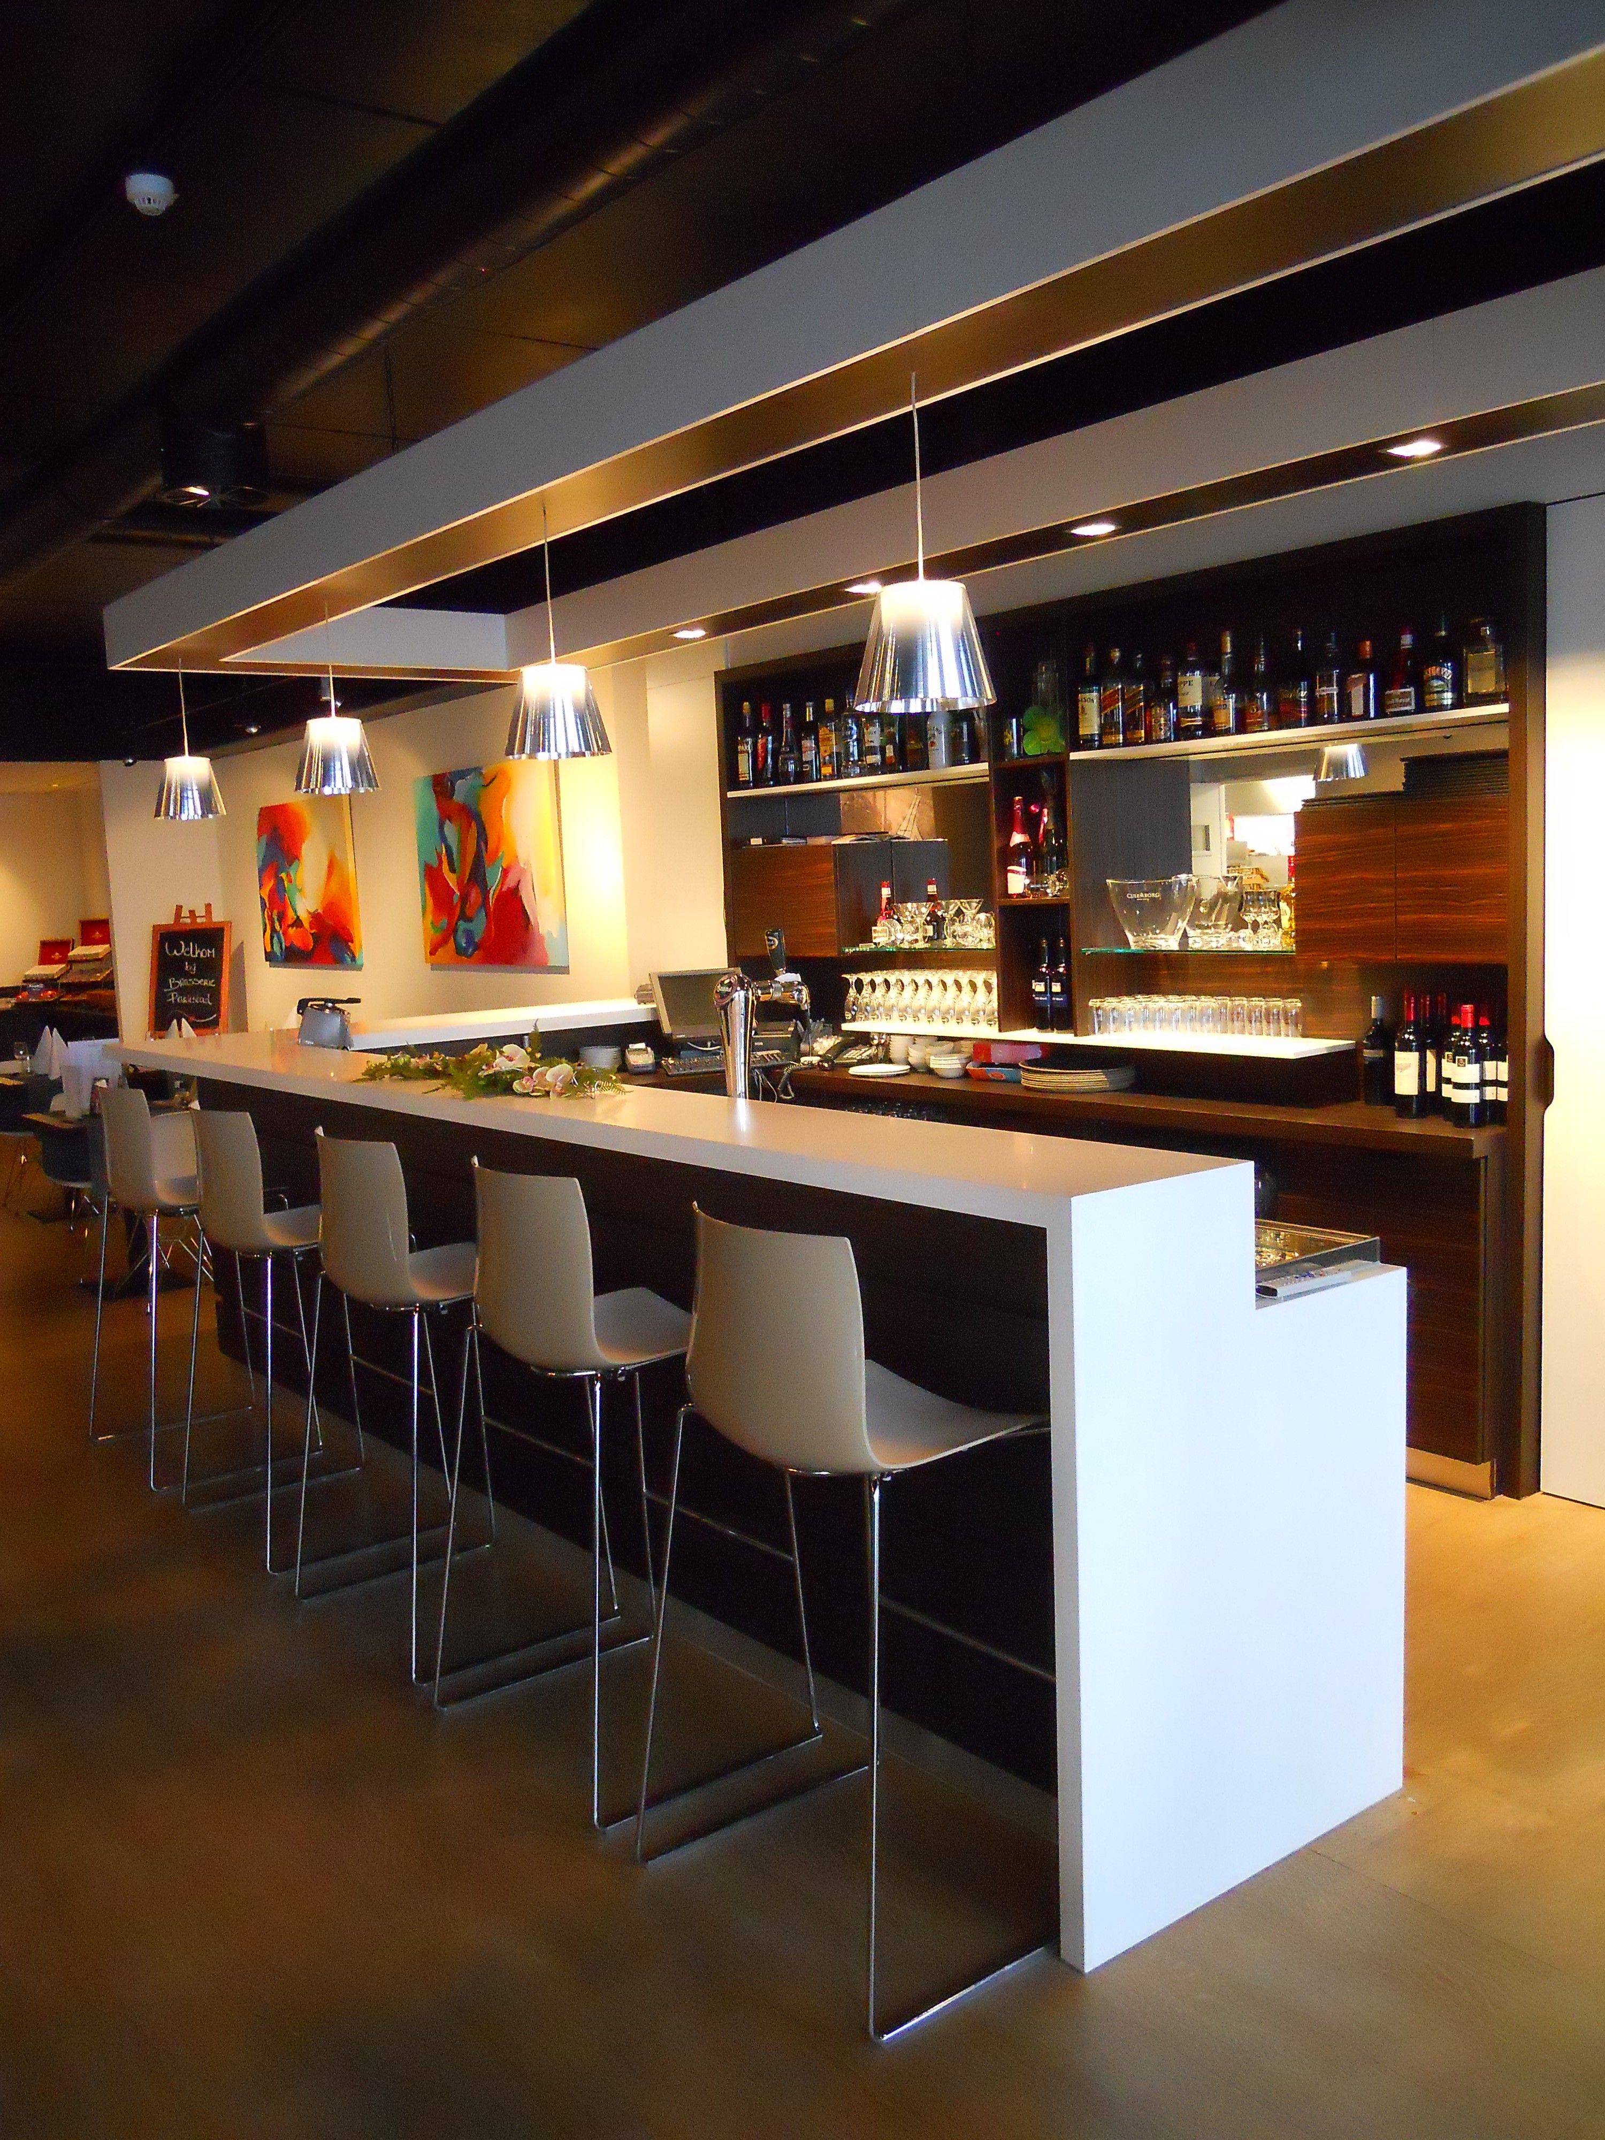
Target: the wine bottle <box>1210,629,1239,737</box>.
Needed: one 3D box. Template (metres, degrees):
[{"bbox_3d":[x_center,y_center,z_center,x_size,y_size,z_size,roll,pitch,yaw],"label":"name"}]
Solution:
[{"bbox_3d":[1.199,-1.095,4.909,0.077,0.298,0.077,2,7,33],"label":"wine bottle"}]

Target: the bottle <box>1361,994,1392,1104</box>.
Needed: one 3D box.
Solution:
[{"bbox_3d":[1.651,-0.061,4.969,0.075,0.315,0.075,-6,7,-38],"label":"bottle"}]

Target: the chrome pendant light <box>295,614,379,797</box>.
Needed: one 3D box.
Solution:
[{"bbox_3d":[-1.284,-0.999,4.729,0.234,0.474,0.234,-7,7,-37],"label":"chrome pendant light"}]

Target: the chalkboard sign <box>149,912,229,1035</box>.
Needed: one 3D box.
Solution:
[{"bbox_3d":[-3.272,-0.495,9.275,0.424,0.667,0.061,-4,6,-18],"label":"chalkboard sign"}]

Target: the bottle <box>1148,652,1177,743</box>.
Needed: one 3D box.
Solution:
[{"bbox_3d":[1.062,-1.087,5.085,0.080,0.257,0.080,2,7,32],"label":"bottle"}]

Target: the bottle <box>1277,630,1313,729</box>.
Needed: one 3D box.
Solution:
[{"bbox_3d":[1.313,-1.042,4.623,0.089,0.267,0.091,-7,7,-37],"label":"bottle"}]

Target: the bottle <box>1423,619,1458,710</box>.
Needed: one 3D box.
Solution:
[{"bbox_3d":[1.616,-1.030,4.391,0.084,0.242,0.084,1,7,30],"label":"bottle"}]

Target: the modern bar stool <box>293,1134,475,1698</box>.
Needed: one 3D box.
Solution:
[{"bbox_3d":[-0.805,0.673,3.868,0.527,1.093,0.613,-6,7,-38],"label":"modern bar stool"}]

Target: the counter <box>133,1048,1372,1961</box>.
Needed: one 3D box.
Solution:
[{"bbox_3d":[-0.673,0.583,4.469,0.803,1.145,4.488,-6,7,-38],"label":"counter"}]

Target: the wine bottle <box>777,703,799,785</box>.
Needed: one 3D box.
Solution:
[{"bbox_3d":[-0.052,-1.219,6.504,0.080,0.315,0.080,-2,6,0],"label":"wine bottle"}]

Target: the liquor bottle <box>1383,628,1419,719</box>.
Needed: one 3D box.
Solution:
[{"bbox_3d":[1.567,-1.044,4.538,0.088,0.221,0.088,-6,7,-38],"label":"liquor bottle"}]

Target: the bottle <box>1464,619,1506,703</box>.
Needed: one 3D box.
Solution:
[{"bbox_3d":[1.652,-0.984,4.192,0.086,0.214,0.099,-7,7,-37],"label":"bottle"}]

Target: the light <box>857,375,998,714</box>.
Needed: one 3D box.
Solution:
[{"bbox_3d":[0.193,-0.861,2.821,0.237,0.532,0.237,-2,6,0],"label":"light"}]

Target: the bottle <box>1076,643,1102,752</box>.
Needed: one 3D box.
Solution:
[{"bbox_3d":[0.892,-1.160,5.391,0.075,0.329,0.075,-2,6,0],"label":"bottle"}]

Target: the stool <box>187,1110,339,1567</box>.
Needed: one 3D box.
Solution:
[{"bbox_3d":[-1.292,0.627,4.489,0.527,1.093,0.613,-6,7,-38],"label":"stool"}]

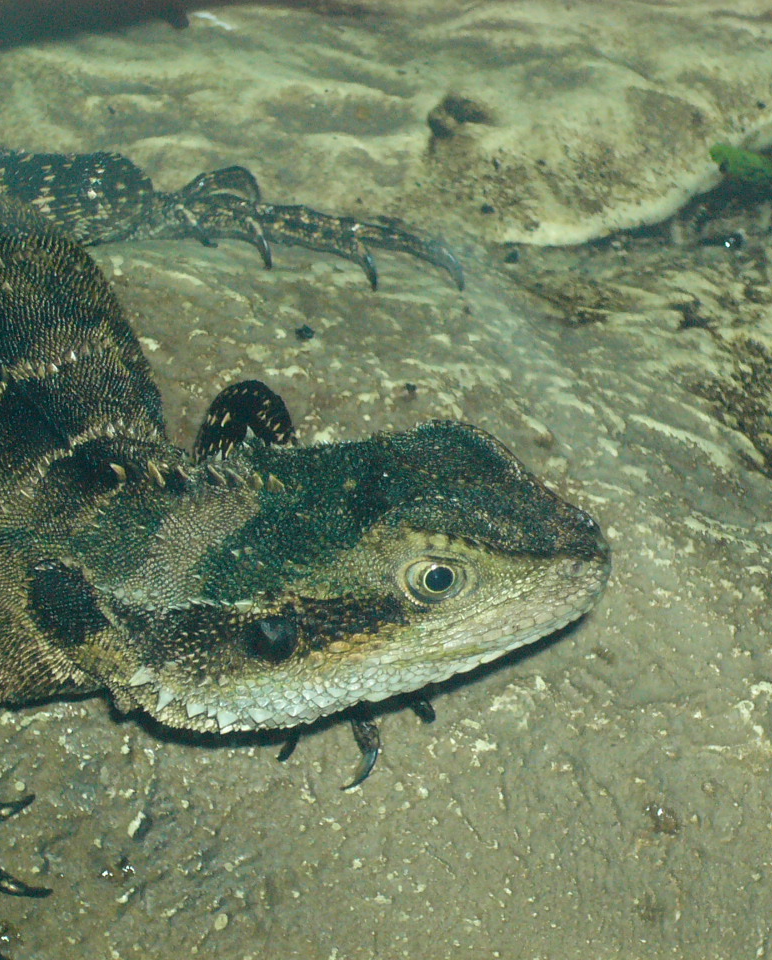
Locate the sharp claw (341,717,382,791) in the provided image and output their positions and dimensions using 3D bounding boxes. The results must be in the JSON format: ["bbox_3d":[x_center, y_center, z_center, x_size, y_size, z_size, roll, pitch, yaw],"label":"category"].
[{"bbox_3d":[-0.004,0.048,0.688,0.005,0.006,0.013,6,44,6],"label":"sharp claw"}]

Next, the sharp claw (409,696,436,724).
[{"bbox_3d":[0.007,0.041,0.695,0.004,0.004,0.006,-18,47,-18],"label":"sharp claw"}]

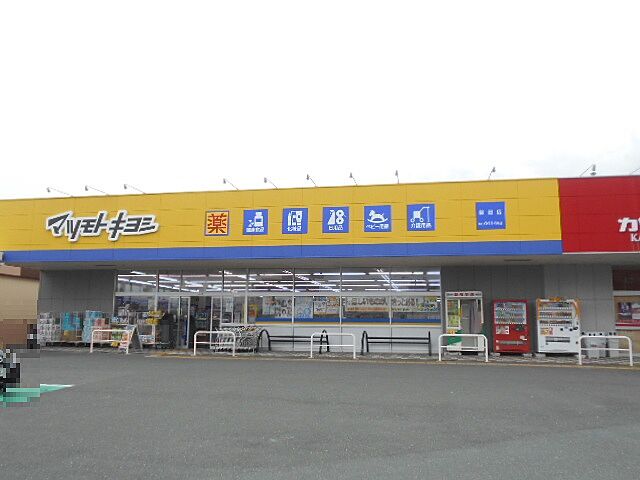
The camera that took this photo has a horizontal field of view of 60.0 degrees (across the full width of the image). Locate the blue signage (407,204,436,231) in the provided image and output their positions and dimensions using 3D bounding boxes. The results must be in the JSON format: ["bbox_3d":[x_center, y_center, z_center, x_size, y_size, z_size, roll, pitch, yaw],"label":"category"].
[{"bbox_3d":[3.256,-0.707,17.734,0.902,0.854,0.100,-1,-7,11],"label":"blue signage"}]

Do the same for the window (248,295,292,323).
[{"bbox_3d":[-1.957,2.724,21.820,1.855,1.151,0.100,-1,-7,11],"label":"window"}]

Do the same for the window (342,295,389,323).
[{"bbox_3d":[1.740,2.620,20.987,1.820,1.070,0.080,-1,-7,11],"label":"window"}]

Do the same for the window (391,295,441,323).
[{"bbox_3d":[3.644,2.649,21.151,1.895,1.057,0.100,-1,-8,12],"label":"window"}]

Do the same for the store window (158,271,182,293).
[{"bbox_3d":[-6.114,1.692,22.610,1.006,0.936,0.080,-1,-7,11],"label":"store window"}]

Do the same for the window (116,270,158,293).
[{"bbox_3d":[-7.549,1.718,22.883,1.883,0.935,0.080,-1,-7,11],"label":"window"}]

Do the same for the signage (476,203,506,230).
[{"bbox_3d":[5.560,-0.767,18.053,0.919,0.902,0.100,-1,-8,12],"label":"signage"}]

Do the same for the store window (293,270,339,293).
[{"bbox_3d":[-0.127,1.587,21.597,1.886,0.952,0.100,-1,-7,11],"label":"store window"}]

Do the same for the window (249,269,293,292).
[{"bbox_3d":[-1.917,1.599,21.813,1.894,0.970,0.080,-1,-7,11],"label":"window"}]

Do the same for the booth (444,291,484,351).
[{"bbox_3d":[5.072,2.898,19.584,1.186,2.063,0.780,-1,-7,11],"label":"booth"}]

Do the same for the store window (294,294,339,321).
[{"bbox_3d":[-0.096,2.664,21.335,1.842,1.088,0.080,-1,-7,11],"label":"store window"}]

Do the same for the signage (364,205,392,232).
[{"bbox_3d":[1.919,-0.692,18.274,0.891,0.868,0.100,-1,-7,11],"label":"signage"}]

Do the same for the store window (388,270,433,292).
[{"bbox_3d":[3.493,1.527,20.781,1.719,0.916,0.080,-1,-7,11],"label":"store window"}]

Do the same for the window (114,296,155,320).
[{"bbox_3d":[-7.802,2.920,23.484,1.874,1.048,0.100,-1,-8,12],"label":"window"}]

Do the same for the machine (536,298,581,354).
[{"bbox_3d":[8.270,3.012,19.292,1.200,1.843,0.740,-1,-7,11],"label":"machine"}]

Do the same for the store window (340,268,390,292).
[{"bbox_3d":[1.776,1.591,21.685,1.958,0.947,0.100,-1,-8,12],"label":"store window"}]

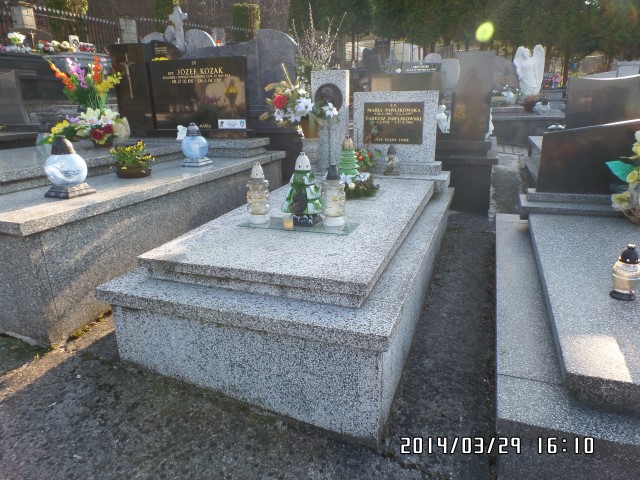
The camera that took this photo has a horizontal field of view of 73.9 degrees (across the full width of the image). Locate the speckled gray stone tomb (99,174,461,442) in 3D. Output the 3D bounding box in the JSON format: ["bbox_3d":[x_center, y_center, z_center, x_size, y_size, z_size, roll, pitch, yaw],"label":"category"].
[{"bbox_3d":[0.060,0.033,2.254,1.060,0.453,1.999,5,20,21],"label":"speckled gray stone tomb"}]

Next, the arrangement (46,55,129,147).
[{"bbox_3d":[-1.788,-1.075,3.278,0.494,0.644,0.391,5,20,21],"label":"arrangement"}]

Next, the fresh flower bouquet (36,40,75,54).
[{"bbox_3d":[-4.160,-3.033,6.700,0.520,0.210,0.320,5,20,21],"label":"fresh flower bouquet"}]

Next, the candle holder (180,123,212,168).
[{"bbox_3d":[-0.733,-0.565,2.490,0.152,0.241,0.152,5,20,21],"label":"candle holder"}]

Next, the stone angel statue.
[{"bbox_3d":[3.334,-2.711,6.800,0.512,0.848,0.340,5,20,21],"label":"stone angel statue"}]

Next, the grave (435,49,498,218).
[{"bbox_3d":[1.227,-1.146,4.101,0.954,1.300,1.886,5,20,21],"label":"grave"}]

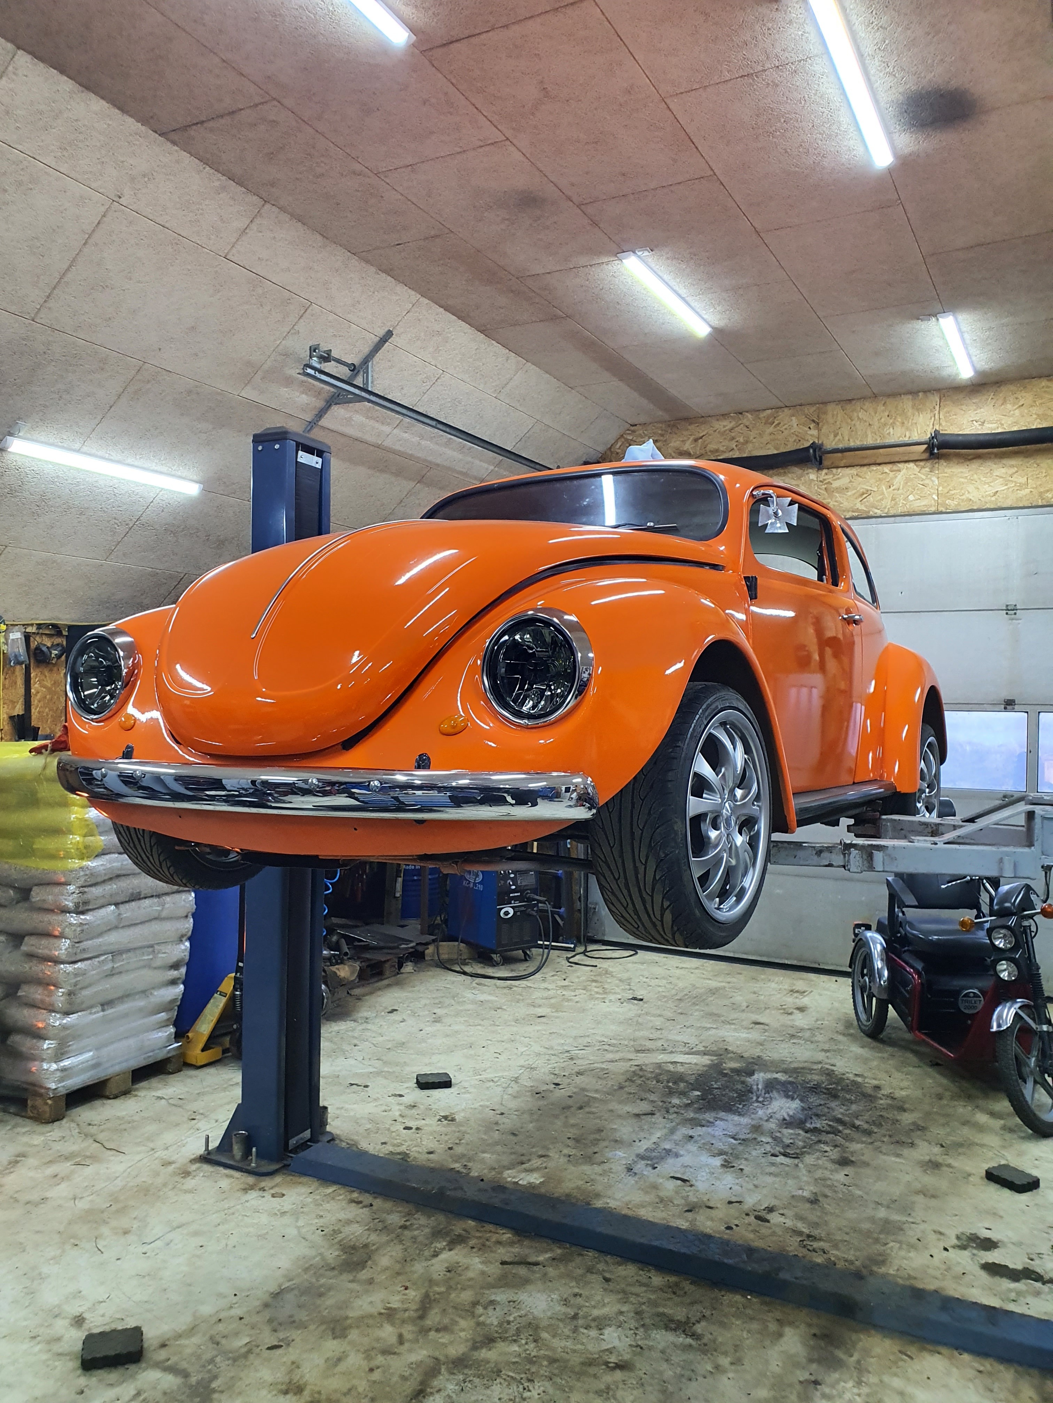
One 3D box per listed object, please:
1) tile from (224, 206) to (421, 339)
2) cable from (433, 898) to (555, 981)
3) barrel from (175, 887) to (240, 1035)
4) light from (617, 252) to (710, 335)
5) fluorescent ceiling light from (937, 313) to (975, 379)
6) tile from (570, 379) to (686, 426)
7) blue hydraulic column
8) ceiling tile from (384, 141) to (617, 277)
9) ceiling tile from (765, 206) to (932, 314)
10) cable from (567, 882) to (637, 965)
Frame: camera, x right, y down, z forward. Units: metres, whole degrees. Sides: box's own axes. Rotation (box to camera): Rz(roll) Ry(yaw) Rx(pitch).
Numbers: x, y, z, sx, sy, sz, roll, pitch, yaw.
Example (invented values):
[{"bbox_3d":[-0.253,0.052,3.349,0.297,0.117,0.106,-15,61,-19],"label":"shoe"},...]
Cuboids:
[{"bbox_3d":[-0.942,-2.043,5.053,0.308,0.040,1.180,-44,-19,21],"label":"tile"},{"bbox_3d":[-0.222,1.620,7.300,0.800,0.500,0.500,1,0,0],"label":"cable"},{"bbox_3d":[-1.908,1.251,5.873,0.580,0.930,0.580,1,1,28],"label":"barrel"},{"bbox_3d":[0.745,-2.081,5.482,0.085,0.055,1.200,1,1,28],"label":"light"},{"bbox_3d":[2.499,-2.034,6.106,0.075,0.060,1.170,1,0,28],"label":"fluorescent ceiling light"},{"bbox_3d":[0.807,-2.116,7.436,0.560,0.025,1.050,1,0,28],"label":"tile"},{"bbox_3d":[-1.037,0.360,4.384,0.370,2.980,0.445,1,1,28],"label":"blue hydraulic column"},{"bbox_3d":[-0.047,-2.133,4.615,0.609,0.040,1.193,1,1,28],"label":"ceiling tile"},{"bbox_3d":[1.589,-2.114,5.094,0.609,0.040,1.193,1,1,28],"label":"ceiling tile"},{"bbox_3d":[0.550,1.620,7.750,0.500,0.500,0.500,1,0,0],"label":"cable"}]

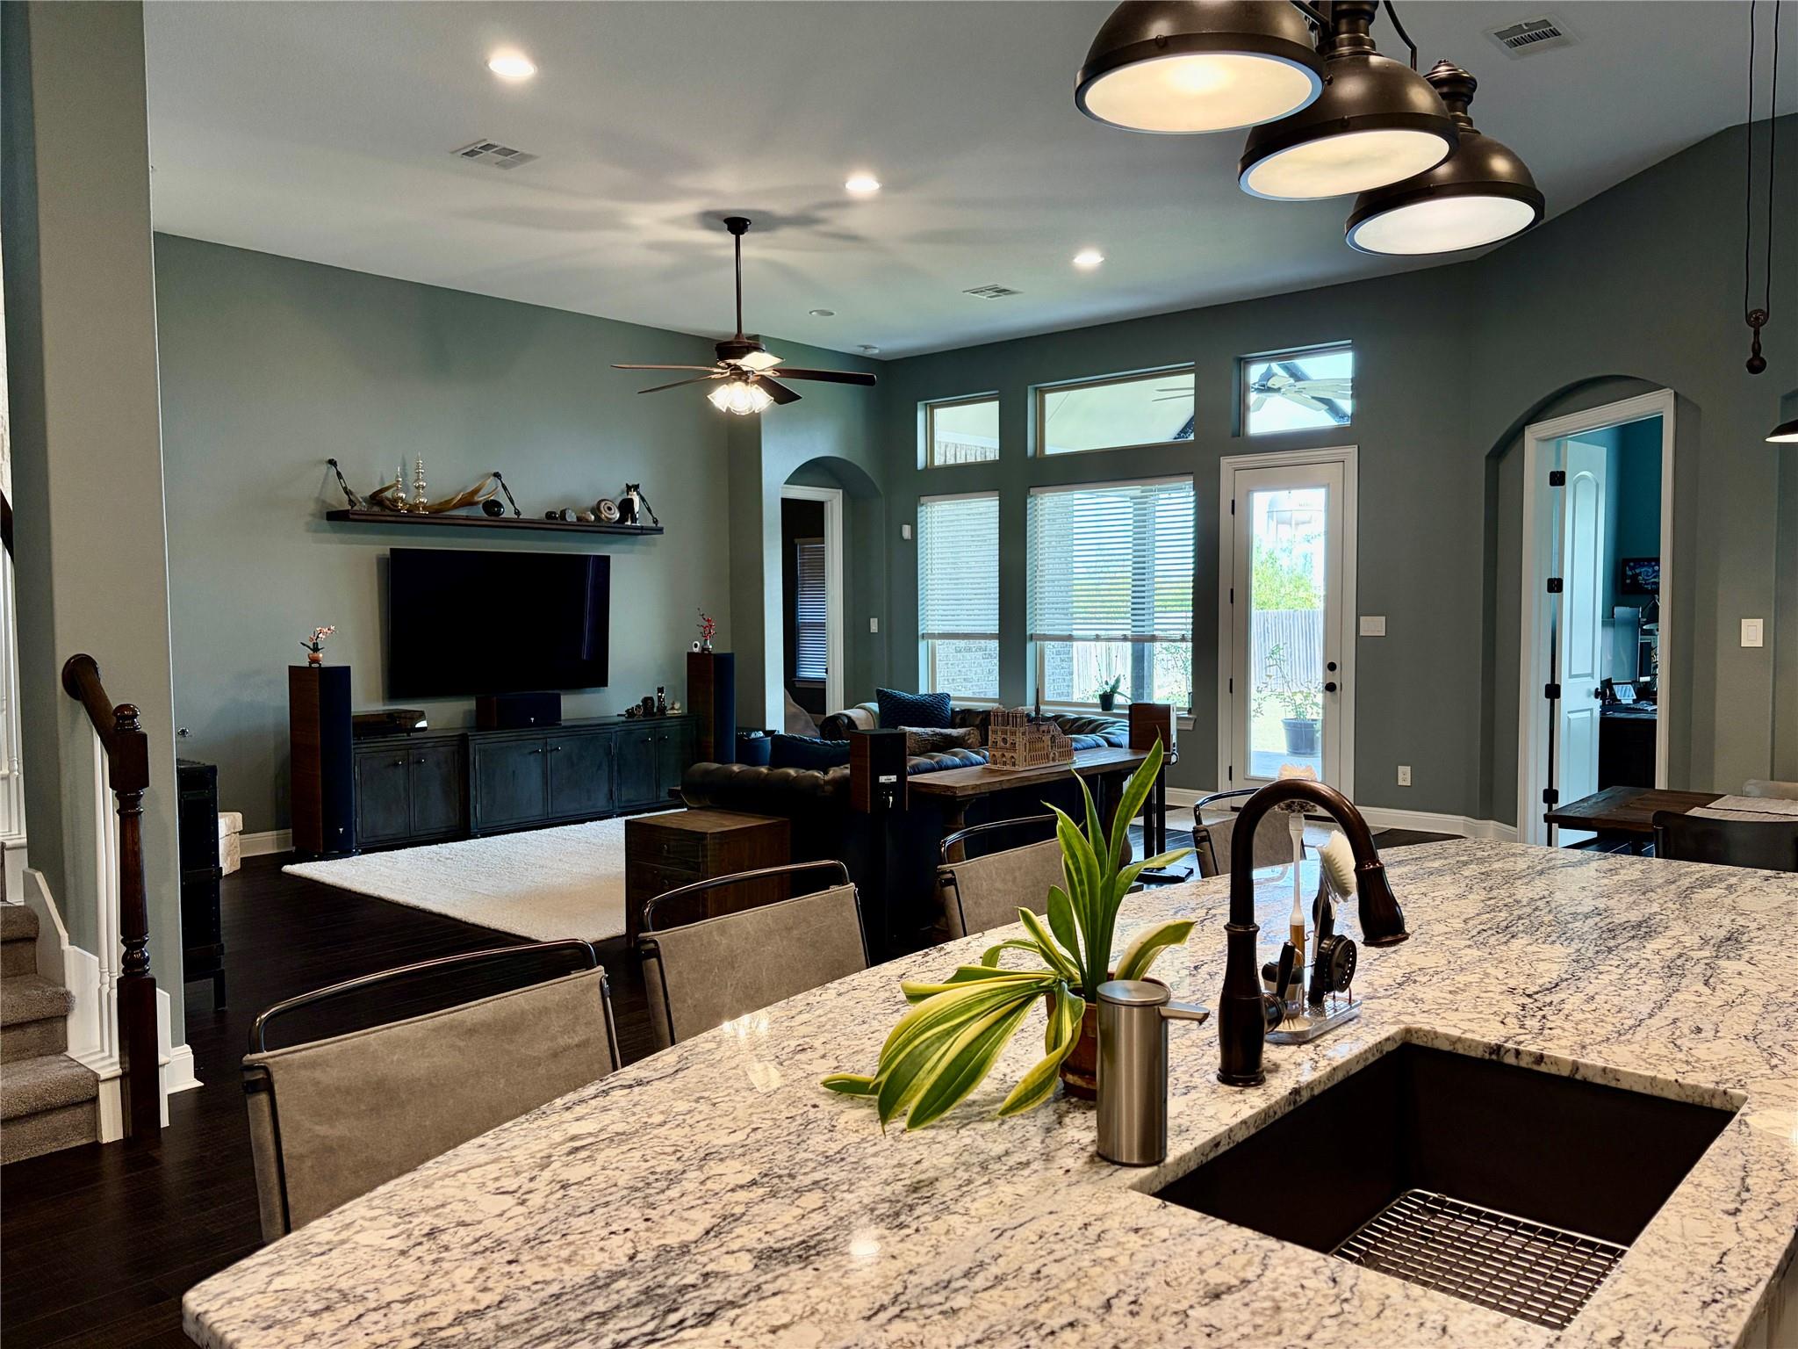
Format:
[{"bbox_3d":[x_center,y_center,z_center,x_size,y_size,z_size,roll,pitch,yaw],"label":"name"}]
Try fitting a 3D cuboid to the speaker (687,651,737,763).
[{"bbox_3d":[-1.482,0.409,10.706,0.200,1.150,0.345,-3,4,-42],"label":"speaker"}]

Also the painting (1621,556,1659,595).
[{"bbox_3d":[5.637,-0.739,10.160,0.380,0.280,0.045,2,4,41],"label":"painting"}]

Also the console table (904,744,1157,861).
[{"bbox_3d":[0.721,0.803,6.801,0.410,0.705,1.830,2,4,43],"label":"console table"}]

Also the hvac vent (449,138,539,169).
[{"bbox_3d":[-1.903,-2.458,6.405,0.290,0.020,0.345,2,4,41],"label":"hvac vent"}]

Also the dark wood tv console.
[{"bbox_3d":[-2.566,0.700,9.489,0.480,0.690,2.720,2,4,41],"label":"dark wood tv console"}]

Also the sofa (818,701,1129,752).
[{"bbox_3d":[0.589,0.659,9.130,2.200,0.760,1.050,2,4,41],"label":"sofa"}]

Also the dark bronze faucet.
[{"bbox_3d":[0.500,0.311,1.621,0.235,0.380,0.110,2,4,41],"label":"dark bronze faucet"}]

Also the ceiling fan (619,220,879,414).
[{"bbox_3d":[-0.894,-2.009,7.592,1.490,1.080,1.470,-1,3,-7],"label":"ceiling fan"}]

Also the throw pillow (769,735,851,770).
[{"bbox_3d":[-0.394,0.540,6.682,0.580,0.460,0.170,2,24,42],"label":"throw pillow"}]

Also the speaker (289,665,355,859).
[{"bbox_3d":[-3.573,0.532,8.367,0.345,1.150,0.200,2,3,38],"label":"speaker"}]

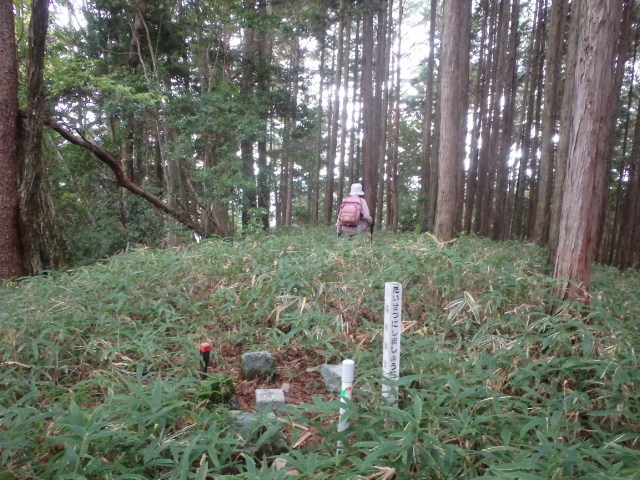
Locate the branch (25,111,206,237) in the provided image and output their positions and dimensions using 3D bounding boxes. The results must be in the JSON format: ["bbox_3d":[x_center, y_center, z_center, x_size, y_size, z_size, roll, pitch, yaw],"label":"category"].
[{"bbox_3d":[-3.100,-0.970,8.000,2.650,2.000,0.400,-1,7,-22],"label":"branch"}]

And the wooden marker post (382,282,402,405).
[{"bbox_3d":[0.401,0.581,2.839,0.071,0.690,0.071,-1,7,-21],"label":"wooden marker post"}]

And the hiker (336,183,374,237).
[{"bbox_3d":[0.578,-0.162,8.592,0.580,1.560,0.500,4,7,17],"label":"hiker"}]

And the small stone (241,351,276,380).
[{"bbox_3d":[-0.383,0.779,3.200,0.200,0.150,0.140,2,7,0],"label":"small stone"}]

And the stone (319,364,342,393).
[{"bbox_3d":[0.075,0.827,3.090,0.160,0.140,0.130,4,7,14],"label":"stone"}]

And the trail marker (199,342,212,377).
[{"bbox_3d":[-0.703,0.743,3.166,0.052,0.230,0.052,7,9,39],"label":"trail marker"}]

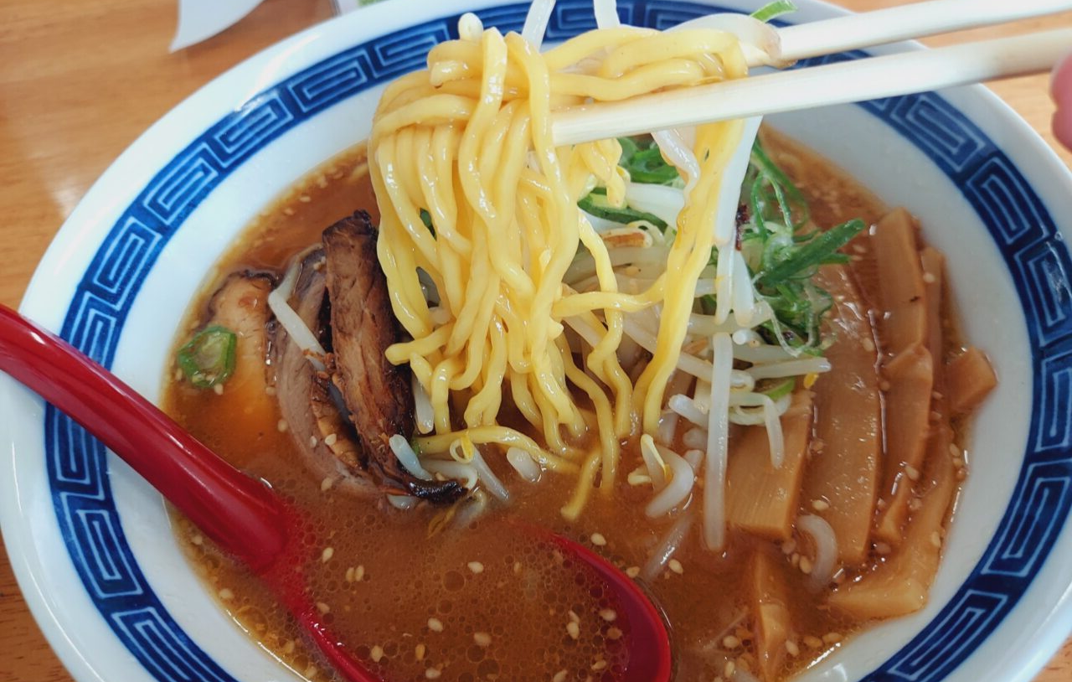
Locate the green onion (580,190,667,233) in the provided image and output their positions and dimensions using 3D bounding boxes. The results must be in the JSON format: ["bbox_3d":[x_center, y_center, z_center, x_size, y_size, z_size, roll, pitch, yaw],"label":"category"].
[{"bbox_3d":[0.021,-0.031,0.186,0.022,0.006,0.006,20,57,20],"label":"green onion"}]

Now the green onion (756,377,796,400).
[{"bbox_3d":[0.050,0.010,0.161,0.009,0.004,0.004,-22,53,-10],"label":"green onion"}]

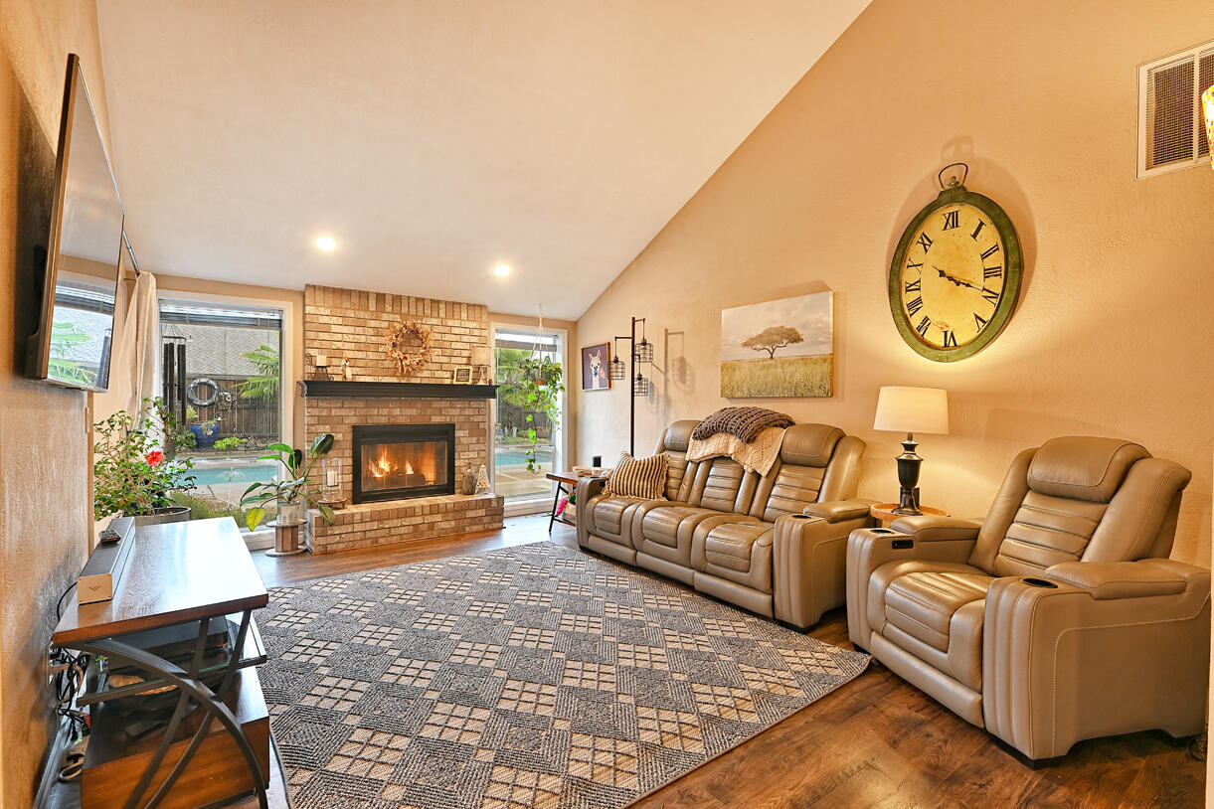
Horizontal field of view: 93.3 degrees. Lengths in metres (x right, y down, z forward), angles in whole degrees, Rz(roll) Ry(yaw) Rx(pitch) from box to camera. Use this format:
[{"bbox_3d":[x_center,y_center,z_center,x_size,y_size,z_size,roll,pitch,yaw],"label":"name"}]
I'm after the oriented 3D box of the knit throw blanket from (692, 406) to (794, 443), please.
[{"bbox_3d":[1.039,0.162,4.595,0.395,0.284,0.714,0,0,-37],"label":"knit throw blanket"}]

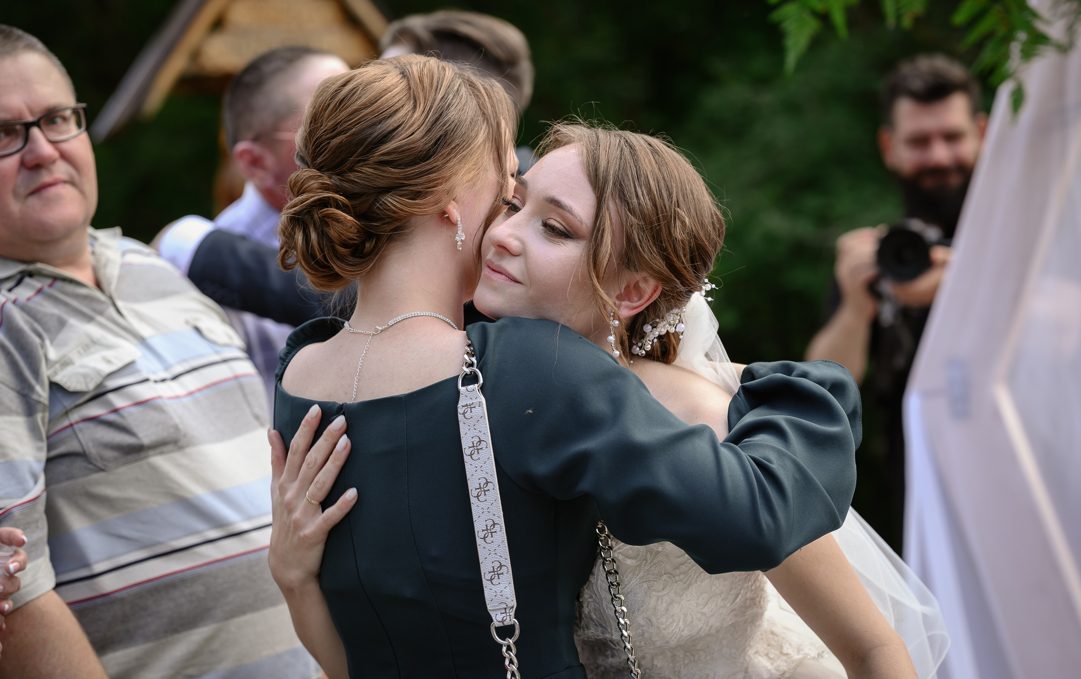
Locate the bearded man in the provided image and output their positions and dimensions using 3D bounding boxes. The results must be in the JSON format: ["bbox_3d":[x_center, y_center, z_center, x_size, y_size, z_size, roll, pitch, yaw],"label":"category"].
[{"bbox_3d":[0.705,0.375,4.520,0.550,1.770,0.450,0,2,7],"label":"bearded man"}]

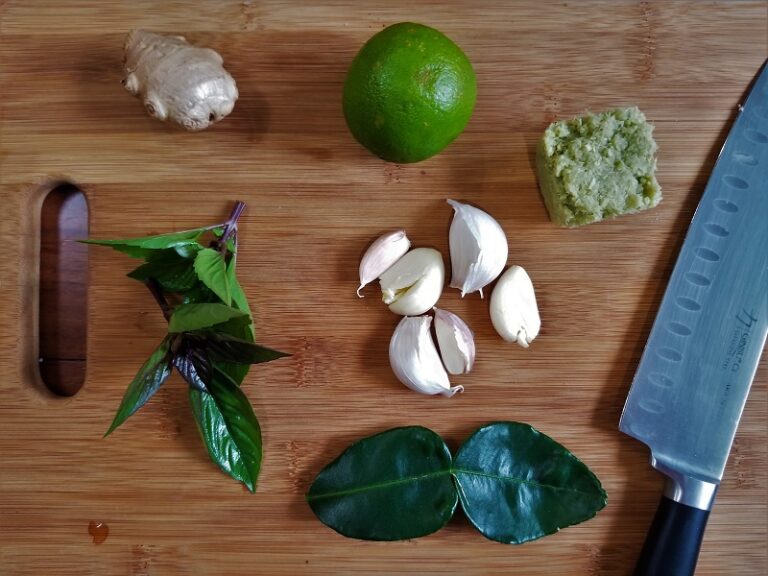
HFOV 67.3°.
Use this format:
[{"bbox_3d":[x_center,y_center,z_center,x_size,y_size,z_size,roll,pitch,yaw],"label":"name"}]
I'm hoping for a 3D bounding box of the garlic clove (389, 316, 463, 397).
[{"bbox_3d":[0.016,0.030,0.242,0.023,0.021,0.038,-24,88,-1],"label":"garlic clove"}]

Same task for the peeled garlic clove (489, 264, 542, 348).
[{"bbox_3d":[0.055,0.009,0.244,0.019,0.018,0.035,-14,88,0],"label":"peeled garlic clove"}]

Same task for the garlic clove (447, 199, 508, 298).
[{"bbox_3d":[0.040,-0.017,0.243,0.025,0.022,0.042,-1,88,0],"label":"garlic clove"}]

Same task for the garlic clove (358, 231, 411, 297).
[{"bbox_3d":[-0.002,-0.012,0.247,0.013,0.013,0.033,45,89,1],"label":"garlic clove"}]

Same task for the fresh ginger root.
[{"bbox_3d":[-0.087,-0.086,0.242,0.052,0.028,0.036,18,88,1],"label":"fresh ginger root"}]

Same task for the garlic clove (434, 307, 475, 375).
[{"bbox_3d":[0.030,0.022,0.245,0.014,0.016,0.031,-18,88,-1],"label":"garlic clove"}]

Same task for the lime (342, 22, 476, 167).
[{"bbox_3d":[0.010,-0.077,0.229,0.053,0.053,0.053,0,88,0],"label":"lime"}]

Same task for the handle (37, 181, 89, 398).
[{"bbox_3d":[-0.144,0.001,0.261,0.027,0.015,0.097,0,88,0],"label":"handle"}]

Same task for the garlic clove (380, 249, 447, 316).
[{"bbox_3d":[0.015,-0.002,0.244,0.031,0.020,0.024,-38,89,-1],"label":"garlic clove"}]

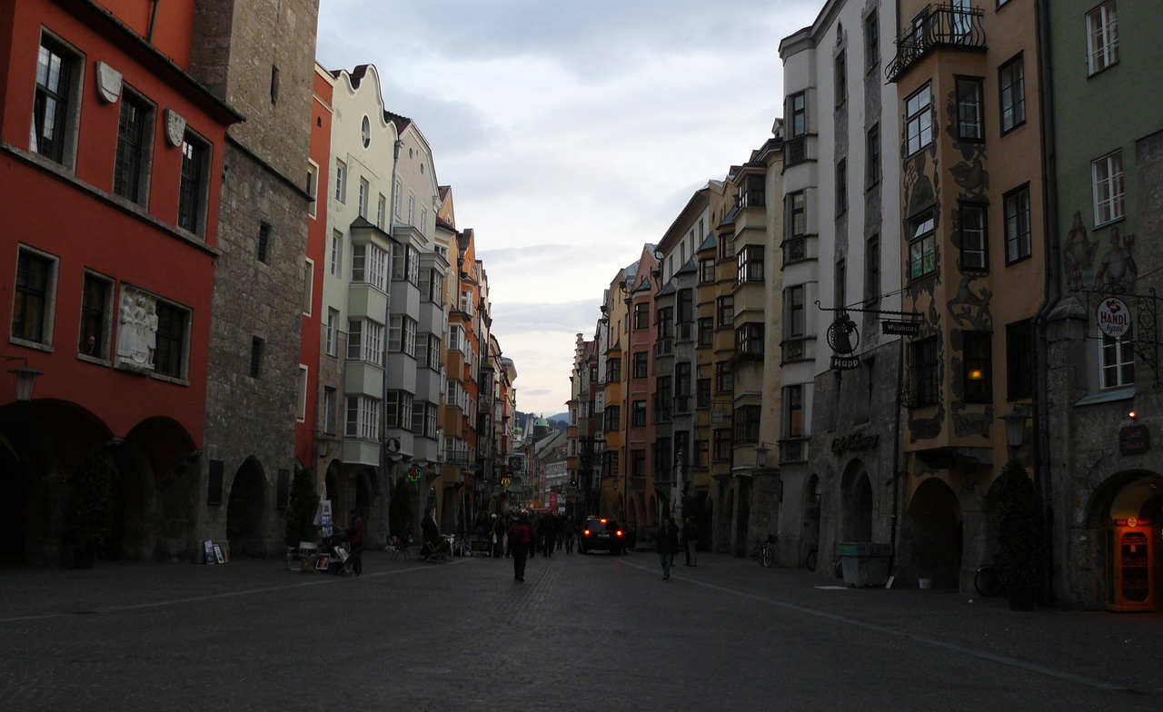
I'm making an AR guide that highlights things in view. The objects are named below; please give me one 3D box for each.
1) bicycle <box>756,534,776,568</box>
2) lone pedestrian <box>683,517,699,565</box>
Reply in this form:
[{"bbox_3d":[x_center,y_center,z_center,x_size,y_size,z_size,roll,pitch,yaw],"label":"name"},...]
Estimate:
[{"bbox_3d":[6.507,6.881,42.772,0.580,1.080,1.720,2,-8,-3],"label":"bicycle"},{"bbox_3d":[3.811,6.412,41.916,0.420,1.750,0.500,-2,-8,20],"label":"lone pedestrian"}]

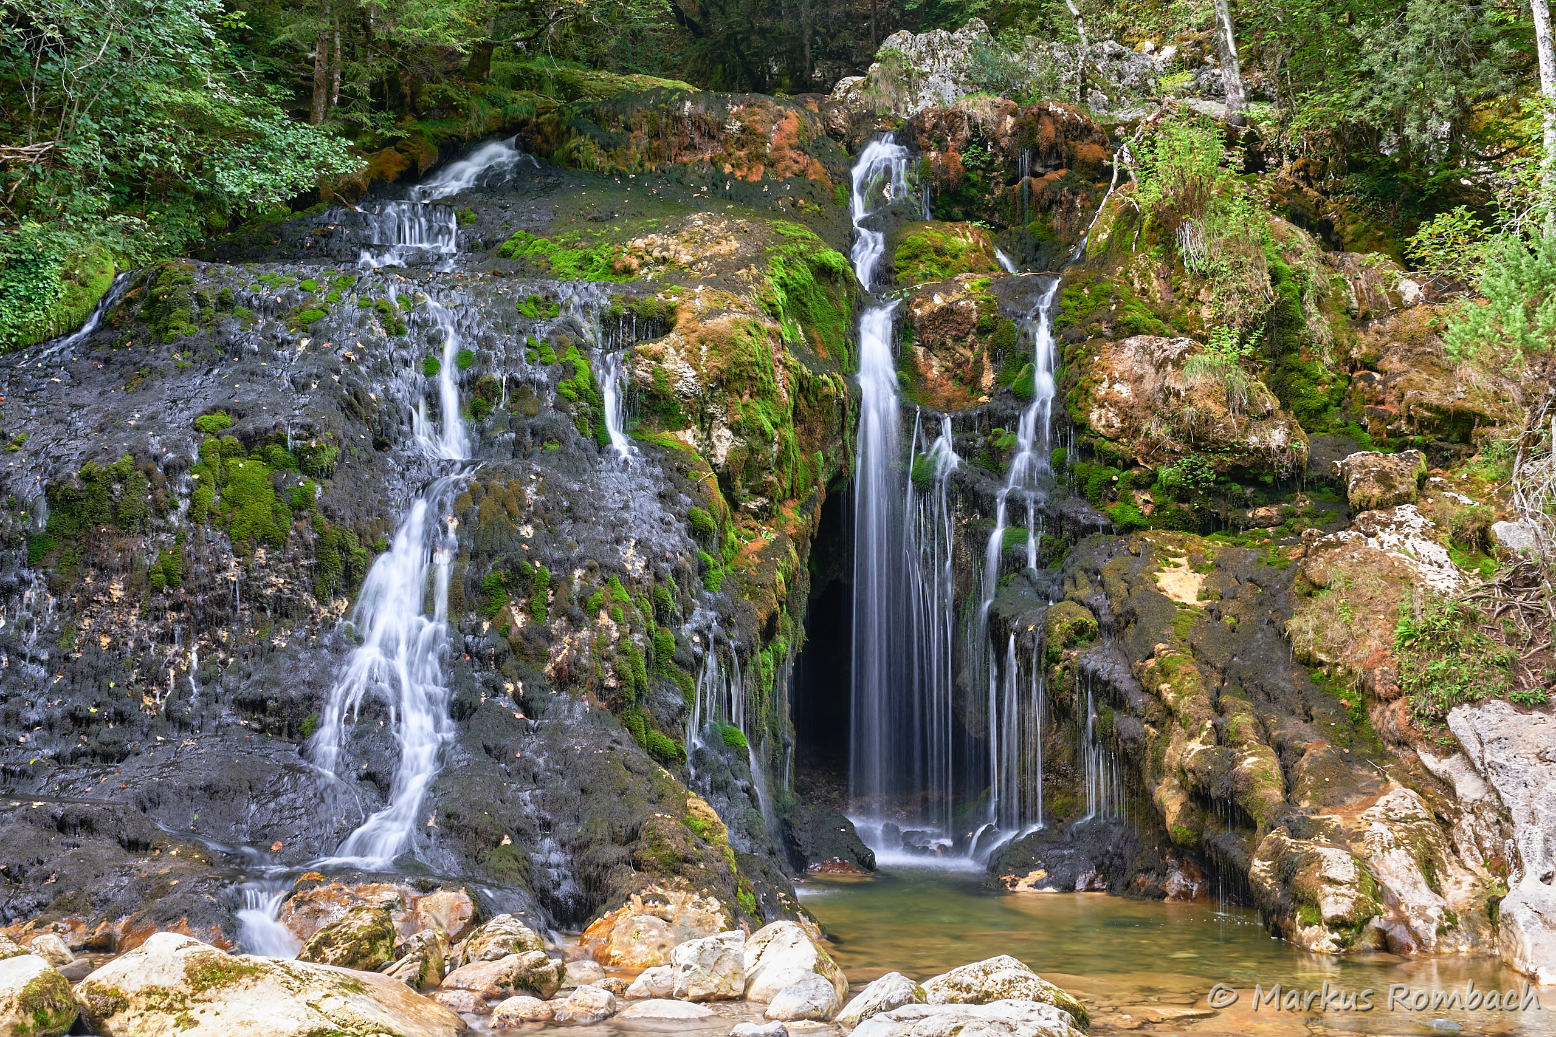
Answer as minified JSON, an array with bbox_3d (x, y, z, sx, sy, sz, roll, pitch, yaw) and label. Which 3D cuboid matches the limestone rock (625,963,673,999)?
[{"bbox_3d":[-0.615,2.242,8.161,0.247,0.166,0.198,0,-2,0],"label":"limestone rock"}]

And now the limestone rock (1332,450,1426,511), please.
[{"bbox_3d":[4.100,-0.249,11.500,0.630,0.426,0.504,0,-2,0],"label":"limestone rock"}]

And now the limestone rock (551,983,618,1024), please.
[{"bbox_3d":[-0.966,2.416,8.400,0.339,0.197,0.280,1,-7,-6],"label":"limestone rock"}]

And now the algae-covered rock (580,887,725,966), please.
[{"bbox_3d":[-0.761,2.522,10.350,0.918,0.512,0.700,1,-7,-4],"label":"algae-covered rock"}]

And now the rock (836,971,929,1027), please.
[{"bbox_3d":[0.527,2.433,8.500,0.447,0.298,0.380,0,-7,3],"label":"rock"}]

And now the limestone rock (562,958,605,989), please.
[{"bbox_3d":[-0.966,2.264,8.373,0.211,0.146,0.169,0,-2,0],"label":"limestone rock"}]

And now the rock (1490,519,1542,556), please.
[{"bbox_3d":[4.522,0.126,10.300,0.349,0.238,0.279,0,-2,0],"label":"rock"}]

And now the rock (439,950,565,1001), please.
[{"bbox_3d":[-1.489,2.473,9.100,0.676,0.279,0.420,1,-7,-9],"label":"rock"}]

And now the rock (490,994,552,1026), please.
[{"bbox_3d":[-1.273,2.441,8.350,0.313,0.166,0.250,1,-7,-8],"label":"rock"}]

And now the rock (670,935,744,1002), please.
[{"bbox_3d":[-0.384,2.431,9.100,0.407,0.368,0.360,0,-7,-2],"label":"rock"}]

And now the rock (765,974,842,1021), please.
[{"bbox_3d":[0.115,2.211,7.784,0.359,0.212,0.287,0,-2,0],"label":"rock"}]

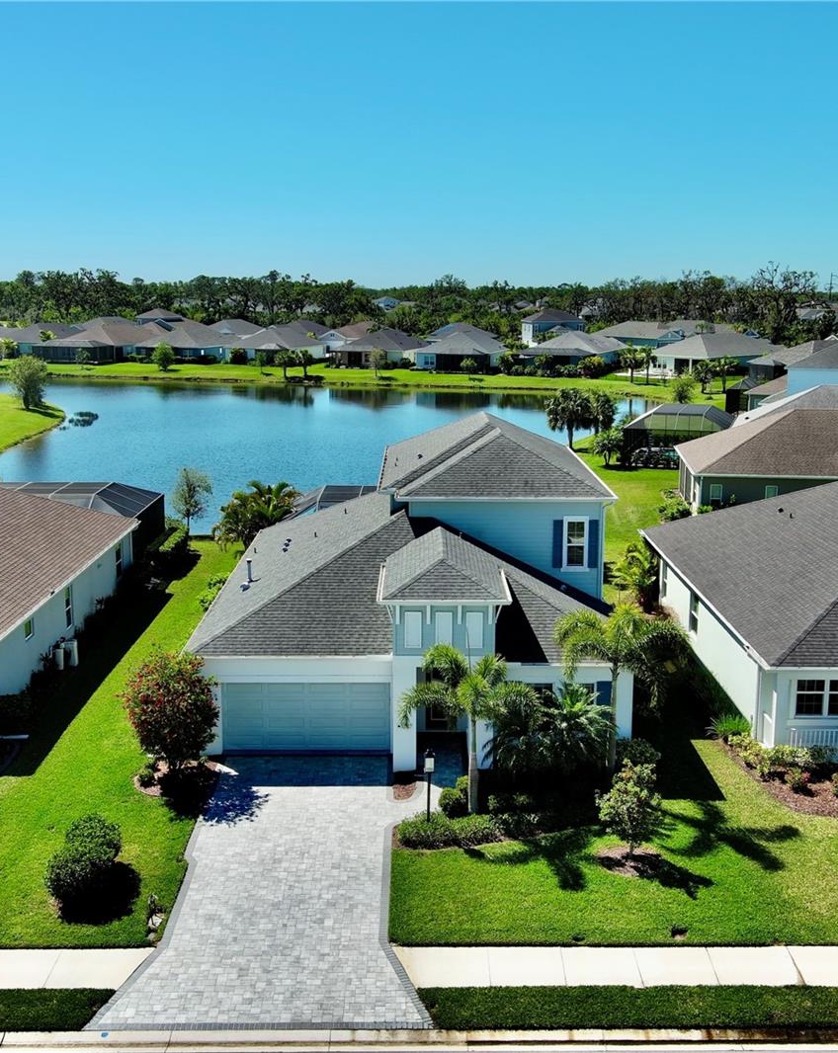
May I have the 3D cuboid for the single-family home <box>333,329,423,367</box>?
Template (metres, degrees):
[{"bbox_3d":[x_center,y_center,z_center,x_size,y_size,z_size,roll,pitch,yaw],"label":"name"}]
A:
[{"bbox_3d":[-6.300,-31.328,222.542,12.600,6.000,23.500,2,11,11],"label":"single-family home"}]

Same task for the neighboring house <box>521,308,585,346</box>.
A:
[{"bbox_3d":[28.600,-41.074,267.000,12.200,8.800,13.500,-2,11,-10],"label":"neighboring house"}]

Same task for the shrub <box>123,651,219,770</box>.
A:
[{"bbox_3d":[-6.850,5.197,35.571,2.650,3.450,2.600,0,11,0],"label":"shrub"}]

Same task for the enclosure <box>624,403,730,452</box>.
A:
[{"bbox_3d":[21.300,-7.627,103.600,8.400,4.000,12.000,2,11,13],"label":"enclosure"}]

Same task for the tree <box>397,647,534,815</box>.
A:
[{"bbox_3d":[1.230,5.201,32.570,3.500,4.550,3.400,0,11,0],"label":"tree"}]

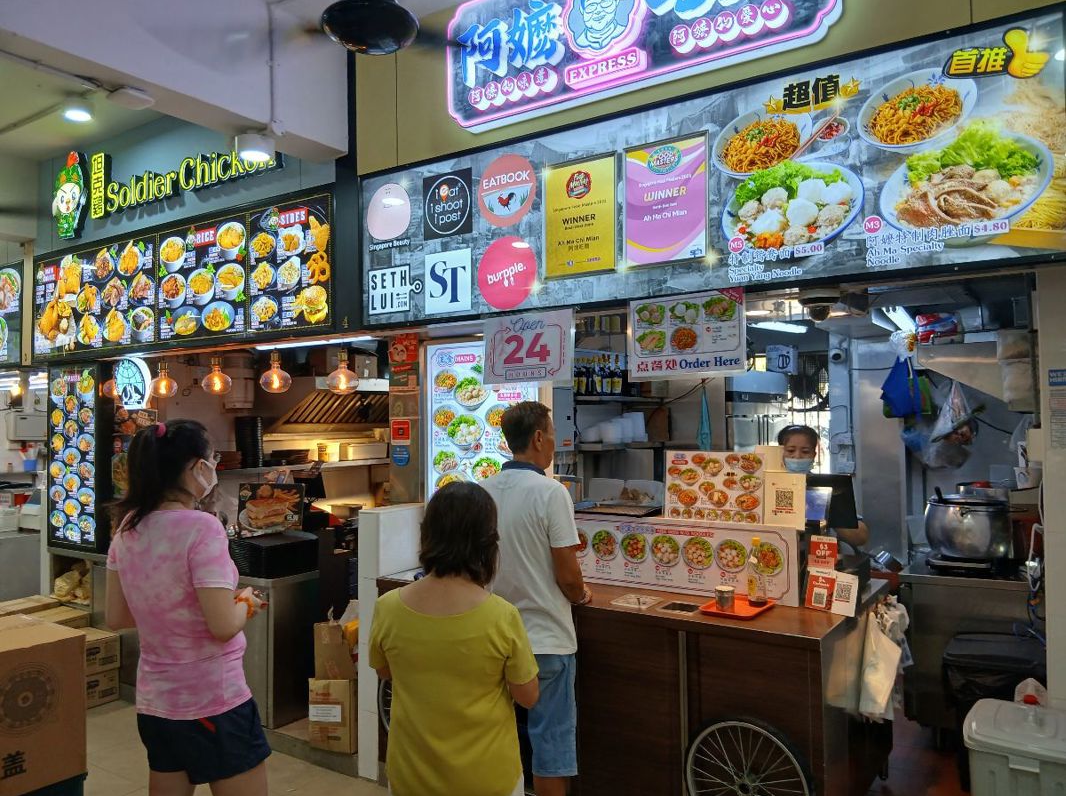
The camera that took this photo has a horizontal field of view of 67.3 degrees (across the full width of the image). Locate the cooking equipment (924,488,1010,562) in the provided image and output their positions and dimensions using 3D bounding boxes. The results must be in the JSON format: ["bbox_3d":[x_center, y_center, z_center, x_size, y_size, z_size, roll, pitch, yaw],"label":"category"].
[{"bbox_3d":[2.322,0.685,4.270,0.420,0.330,0.420,-2,-2,34],"label":"cooking equipment"}]

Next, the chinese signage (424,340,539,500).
[{"bbox_3d":[-0.235,0.168,3.658,0.645,0.860,0.040,-2,-2,34],"label":"chinese signage"}]

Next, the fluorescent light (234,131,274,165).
[{"bbox_3d":[-1.331,-1.196,3.840,0.175,0.095,0.175,-1,-1,0],"label":"fluorescent light"}]

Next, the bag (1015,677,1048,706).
[{"bbox_3d":[1.618,0.963,2.600,0.120,0.130,0.120,-2,-2,34],"label":"bag"}]

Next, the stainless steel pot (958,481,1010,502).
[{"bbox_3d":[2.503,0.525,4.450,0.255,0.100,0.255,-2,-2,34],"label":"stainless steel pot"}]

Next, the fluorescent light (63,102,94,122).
[{"bbox_3d":[-2.735,-1.730,4.820,0.165,0.092,0.165,-2,-2,34],"label":"fluorescent light"}]

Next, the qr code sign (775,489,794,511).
[{"bbox_3d":[0.948,0.383,3.020,0.076,0.083,0.010,-2,-12,34],"label":"qr code sign"}]

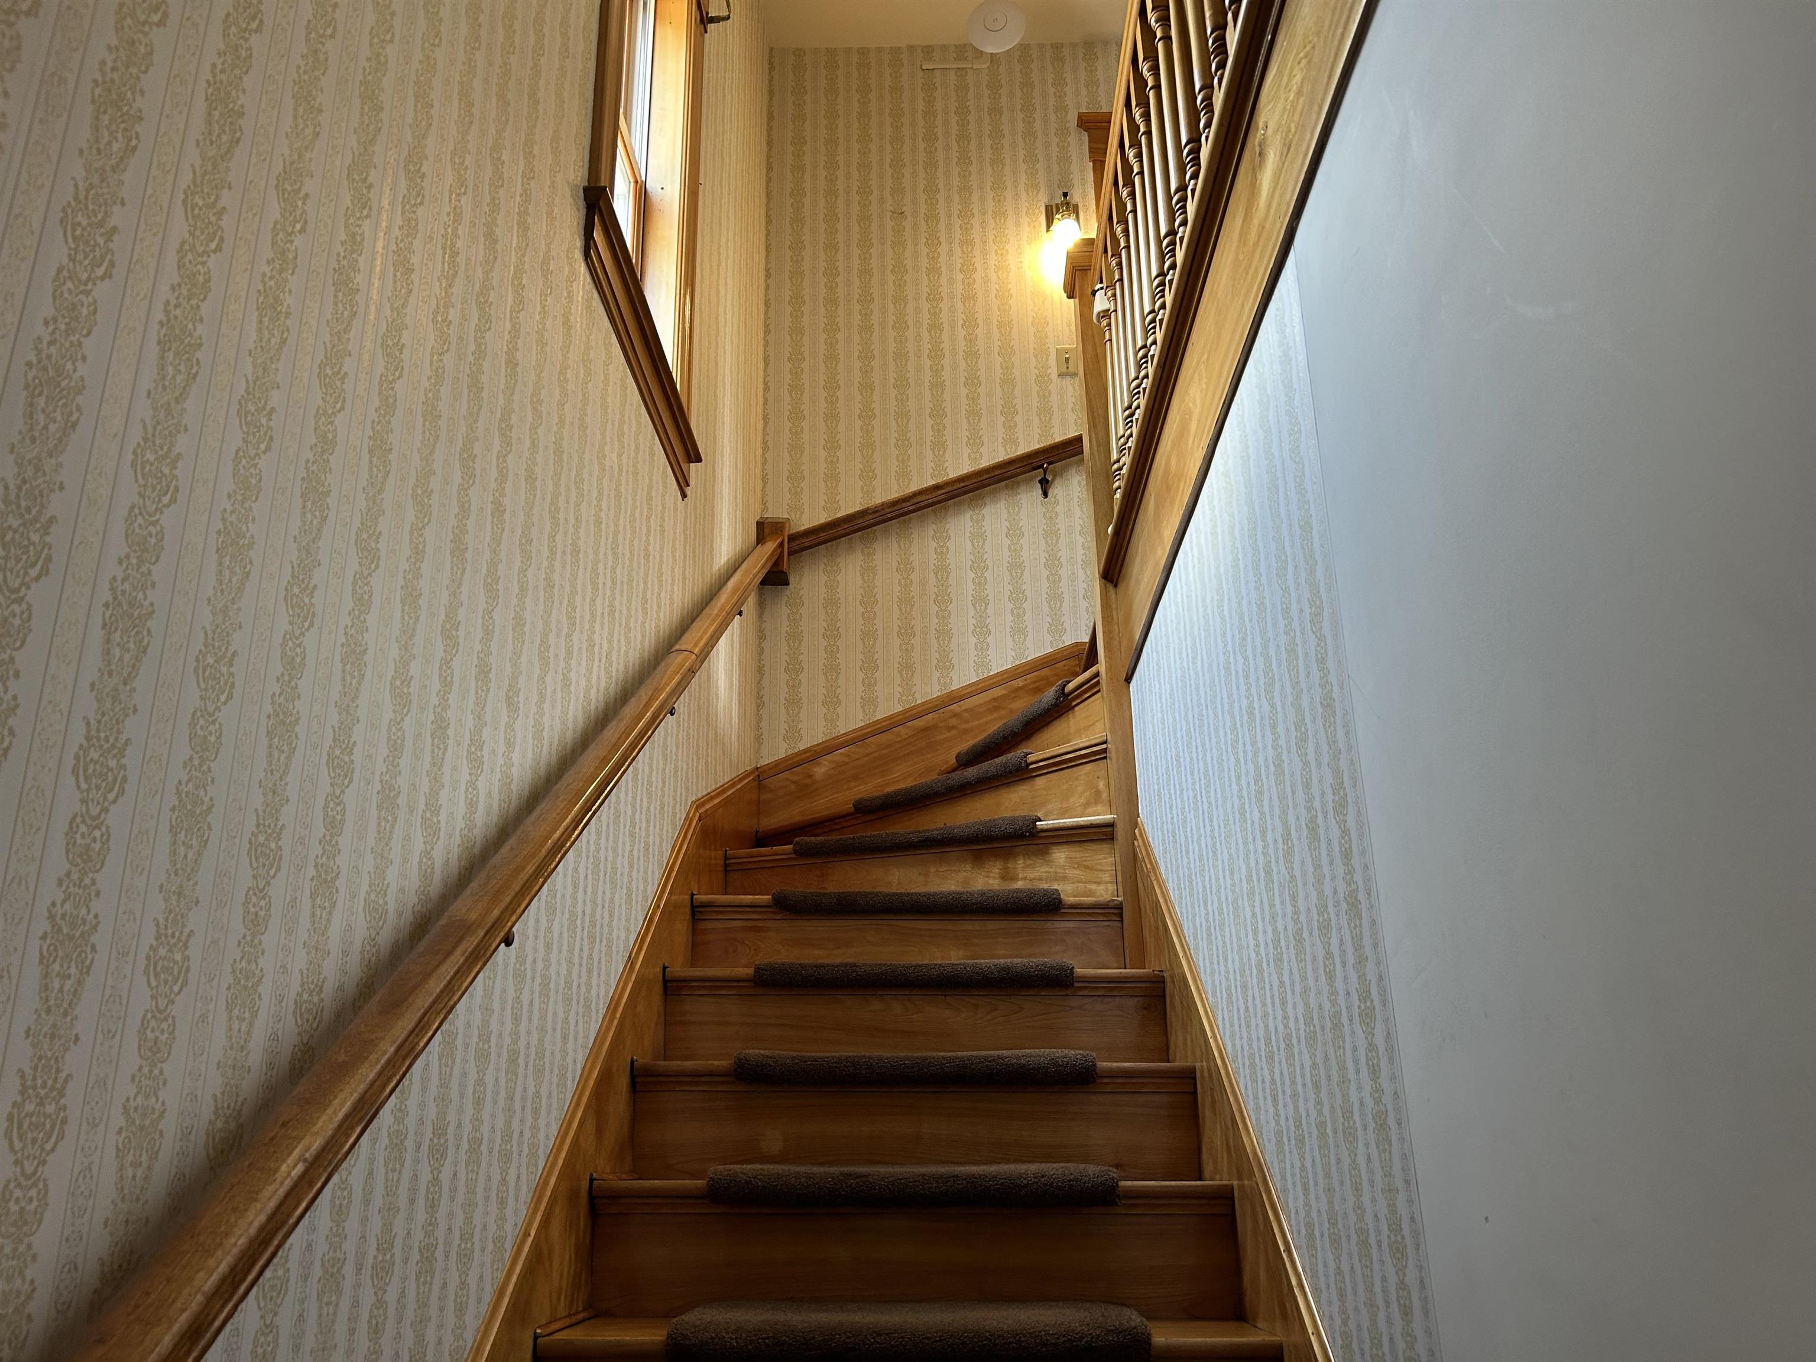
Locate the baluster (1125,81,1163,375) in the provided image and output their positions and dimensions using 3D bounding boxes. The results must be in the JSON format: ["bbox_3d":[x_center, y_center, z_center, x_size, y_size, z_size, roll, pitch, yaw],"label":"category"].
[{"bbox_3d":[0.475,-0.883,2.744,0.032,0.804,0.032,-1,-20,1],"label":"baluster"}]

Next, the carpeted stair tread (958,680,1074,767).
[{"bbox_3d":[0.378,0.134,3.732,0.225,0.057,0.683,6,-21,-19],"label":"carpeted stair tread"}]

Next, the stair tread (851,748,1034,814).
[{"bbox_3d":[0.155,0.291,3.601,0.225,0.057,0.646,16,-26,-40],"label":"stair tread"}]

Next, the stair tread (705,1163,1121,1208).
[{"bbox_3d":[0.011,0.806,2.179,0.628,0.057,0.225,-1,-20,1],"label":"stair tread"}]

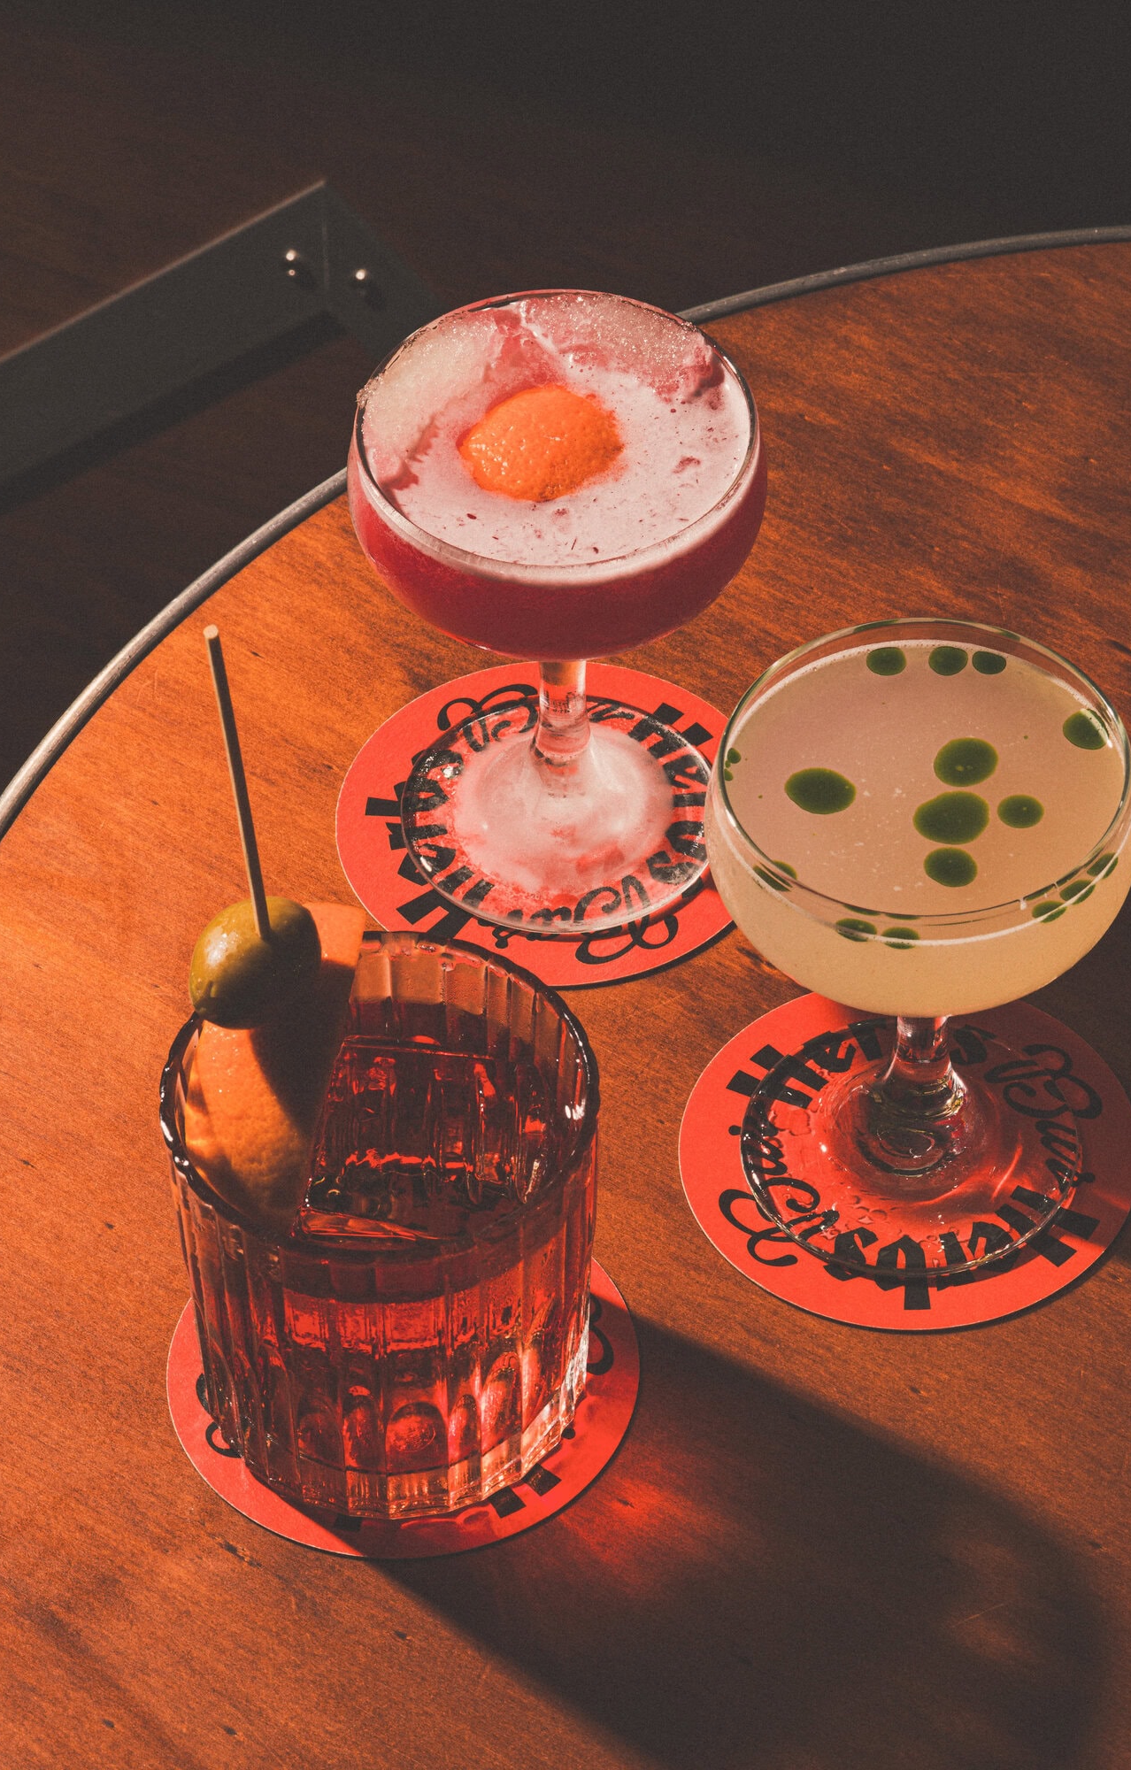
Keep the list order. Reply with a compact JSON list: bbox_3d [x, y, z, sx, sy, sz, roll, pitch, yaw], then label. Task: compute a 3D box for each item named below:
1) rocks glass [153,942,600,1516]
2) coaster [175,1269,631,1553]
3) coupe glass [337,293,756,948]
[{"bbox_3d":[-0.034,0.068,1.476,0.084,0.084,0.084,-2,48,0],"label":"rocks glass"},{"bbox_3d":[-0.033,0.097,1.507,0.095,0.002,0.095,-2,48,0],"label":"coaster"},{"bbox_3d":[-0.001,-0.054,1.566,0.086,0.114,0.086,-2,48,0],"label":"coupe glass"}]

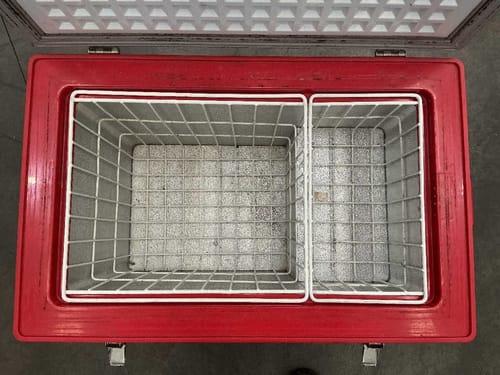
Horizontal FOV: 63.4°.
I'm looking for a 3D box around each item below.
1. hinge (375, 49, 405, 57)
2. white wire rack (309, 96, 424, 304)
[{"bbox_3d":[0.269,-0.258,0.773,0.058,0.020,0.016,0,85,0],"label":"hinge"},{"bbox_3d":[0.218,0.025,0.843,0.213,0.187,0.387,0,85,0],"label":"white wire rack"}]

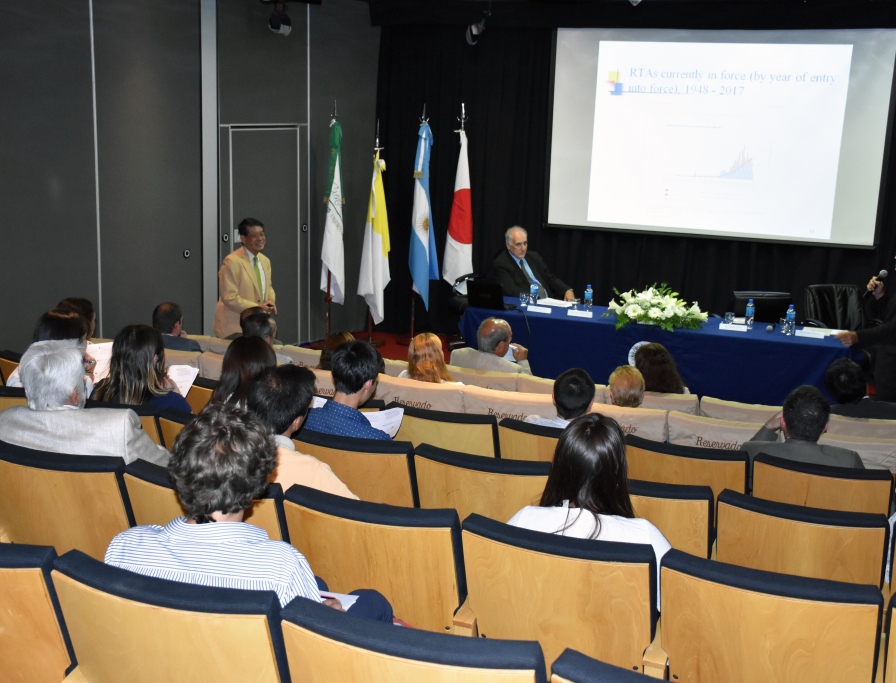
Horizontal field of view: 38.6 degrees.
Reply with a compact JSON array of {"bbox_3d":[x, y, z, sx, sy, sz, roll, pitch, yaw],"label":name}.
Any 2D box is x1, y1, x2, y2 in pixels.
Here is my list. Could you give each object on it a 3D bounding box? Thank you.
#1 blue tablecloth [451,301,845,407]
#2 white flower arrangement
[{"bbox_3d":[1.556,0.210,9.612,2.821,0.760,0.660,6,13,22],"label":"blue tablecloth"},{"bbox_3d":[1.570,-0.265,9.733,0.720,0.290,0.400,7,14,20],"label":"white flower arrangement"}]

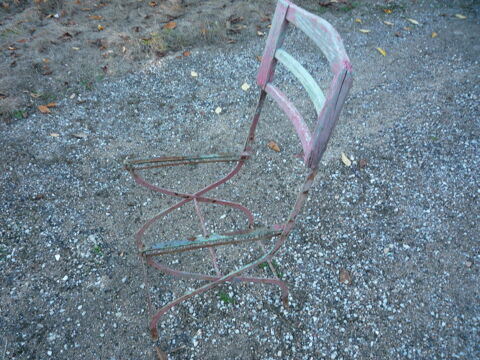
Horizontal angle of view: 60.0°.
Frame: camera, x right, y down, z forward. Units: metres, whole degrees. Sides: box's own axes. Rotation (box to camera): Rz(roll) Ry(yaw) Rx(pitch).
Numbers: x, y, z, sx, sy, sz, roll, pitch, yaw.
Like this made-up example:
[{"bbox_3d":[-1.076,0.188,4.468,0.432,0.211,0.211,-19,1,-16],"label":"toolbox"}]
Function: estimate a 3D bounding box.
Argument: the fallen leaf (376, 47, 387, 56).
[{"bbox_3d":[1.078,-0.975,3.160,0.024,0.020,0.139,-6,44,-14],"label":"fallen leaf"}]

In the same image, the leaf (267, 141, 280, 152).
[{"bbox_3d":[0.177,-0.174,2.167,0.039,0.015,0.102,-19,48,-26],"label":"leaf"}]

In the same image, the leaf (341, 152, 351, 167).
[{"bbox_3d":[0.546,-0.107,2.143,0.028,0.016,0.110,-3,43,-11],"label":"leaf"}]

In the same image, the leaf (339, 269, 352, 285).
[{"bbox_3d":[0.406,0.371,1.603,0.039,0.013,0.074,5,42,-2],"label":"leaf"}]

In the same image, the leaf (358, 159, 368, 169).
[{"bbox_3d":[0.632,-0.085,2.133,0.037,0.012,0.076,13,43,6],"label":"leaf"}]

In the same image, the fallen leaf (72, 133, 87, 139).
[{"bbox_3d":[-0.806,-0.221,2.089,0.072,0.012,0.021,9,42,2],"label":"fallen leaf"}]

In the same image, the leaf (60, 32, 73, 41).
[{"bbox_3d":[-1.190,-0.976,2.854,0.051,0.025,0.088,32,48,25],"label":"leaf"}]

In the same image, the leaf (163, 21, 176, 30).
[{"bbox_3d":[-0.527,-1.167,3.148,0.038,0.030,0.128,31,48,24],"label":"leaf"}]

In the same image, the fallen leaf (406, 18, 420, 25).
[{"bbox_3d":[1.538,-1.402,3.690,0.033,0.018,0.129,-30,54,-34],"label":"fallen leaf"}]

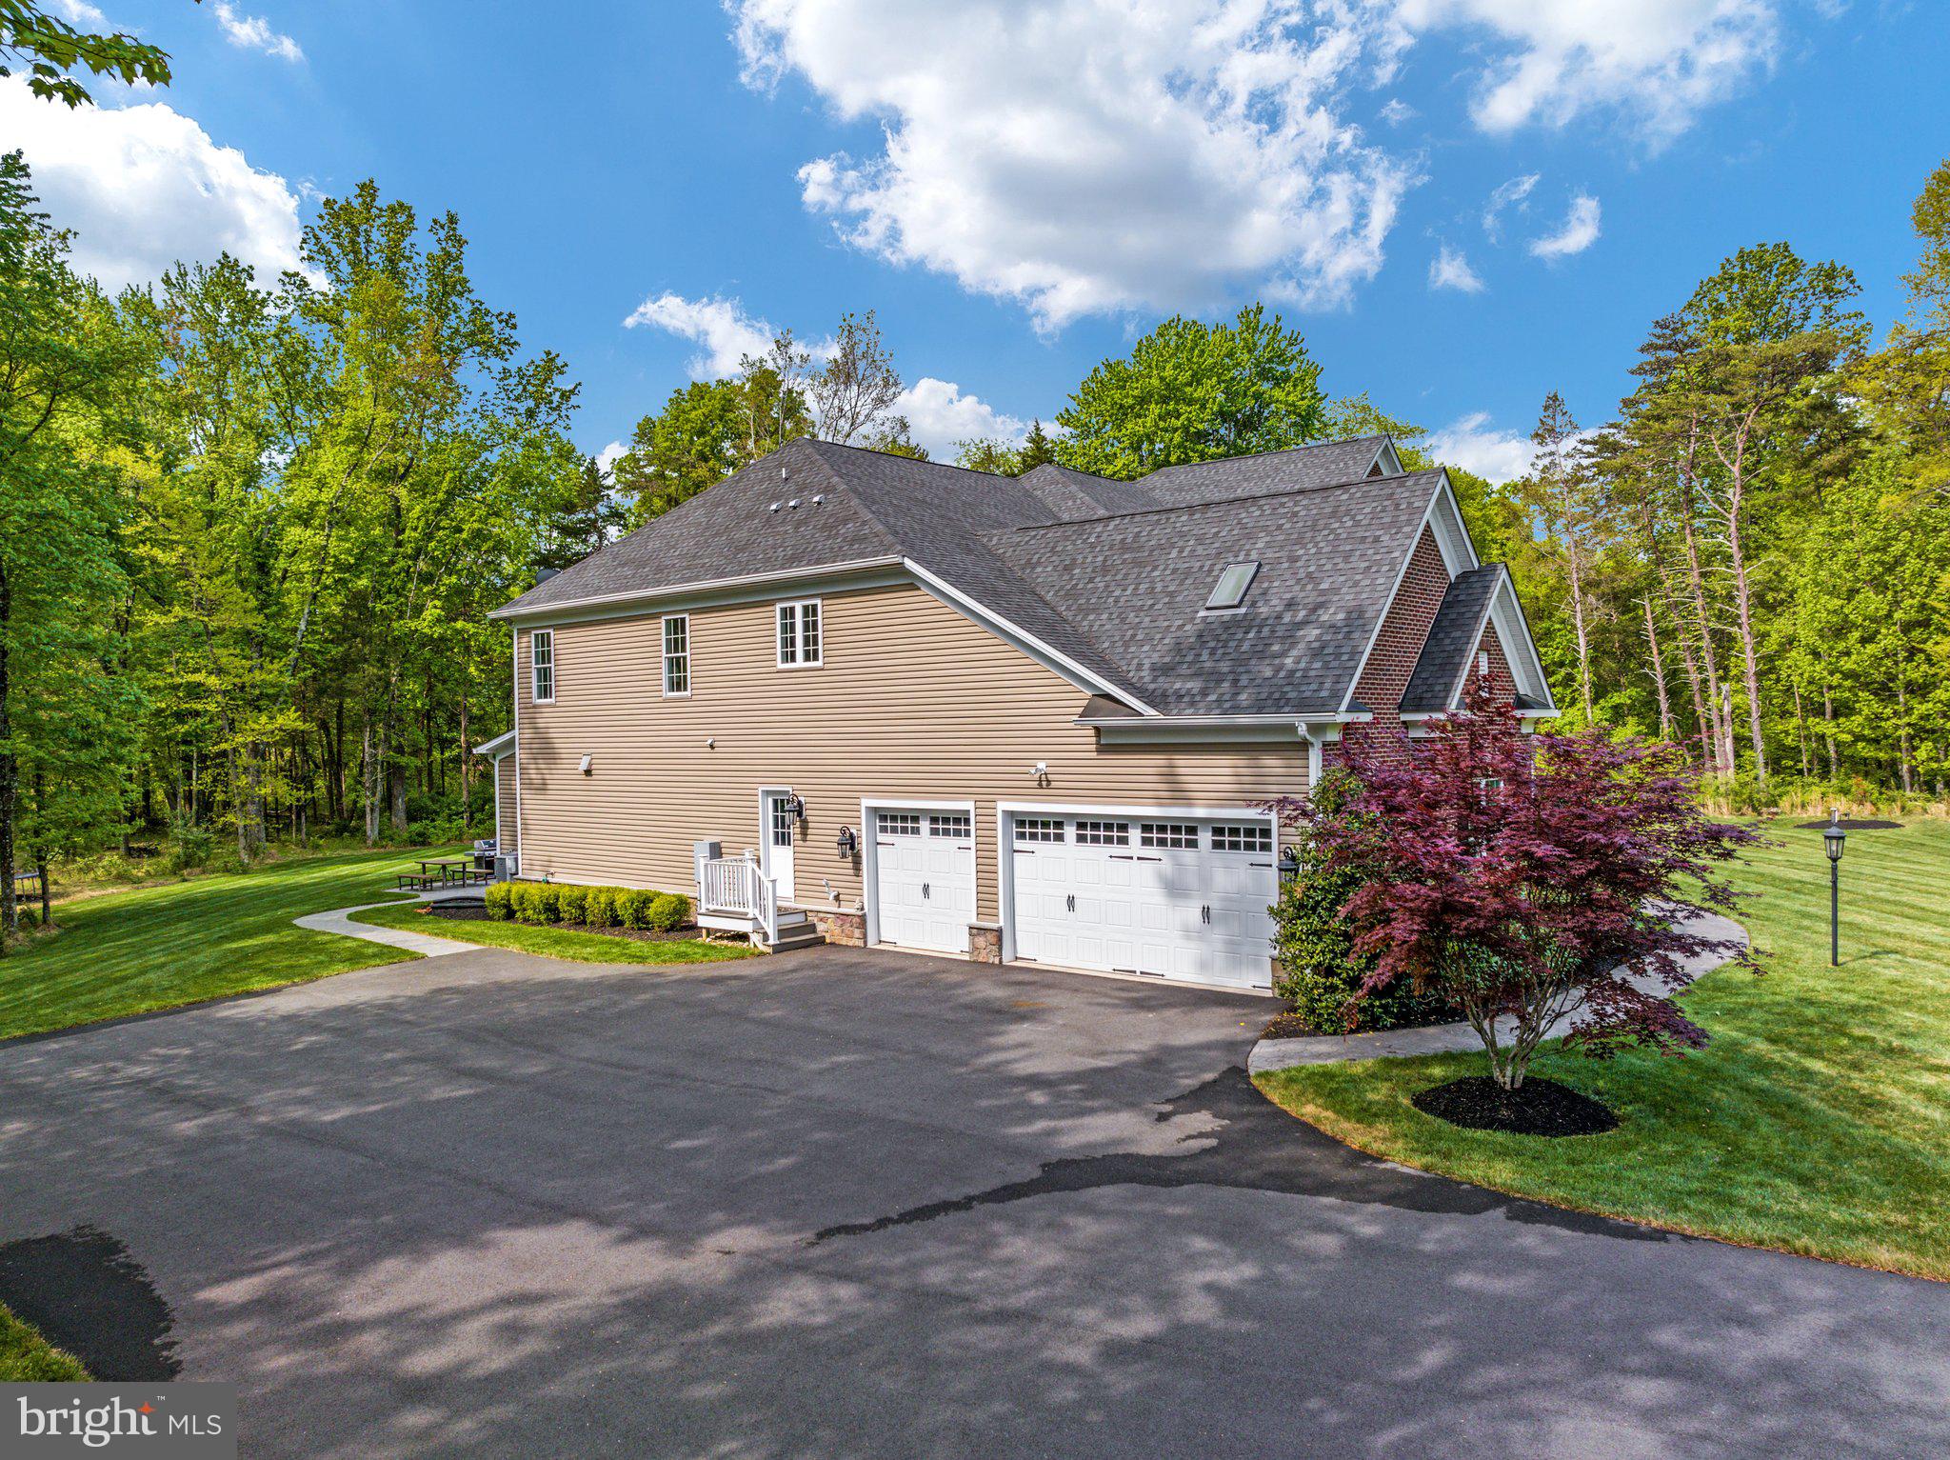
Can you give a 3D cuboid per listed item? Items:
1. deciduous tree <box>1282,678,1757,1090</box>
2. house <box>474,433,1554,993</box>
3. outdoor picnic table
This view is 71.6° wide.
[{"bbox_3d":[5.653,1.598,14.273,4.800,4.330,4.700,-1,0,0],"label":"deciduous tree"},{"bbox_3d":[3.315,-2.078,34.428,24.500,11.530,23.750,-1,0,40],"label":"house"},{"bbox_3d":[-14.131,3.838,35.939,1.550,0.720,1.900,-1,0,40],"label":"outdoor picnic table"}]

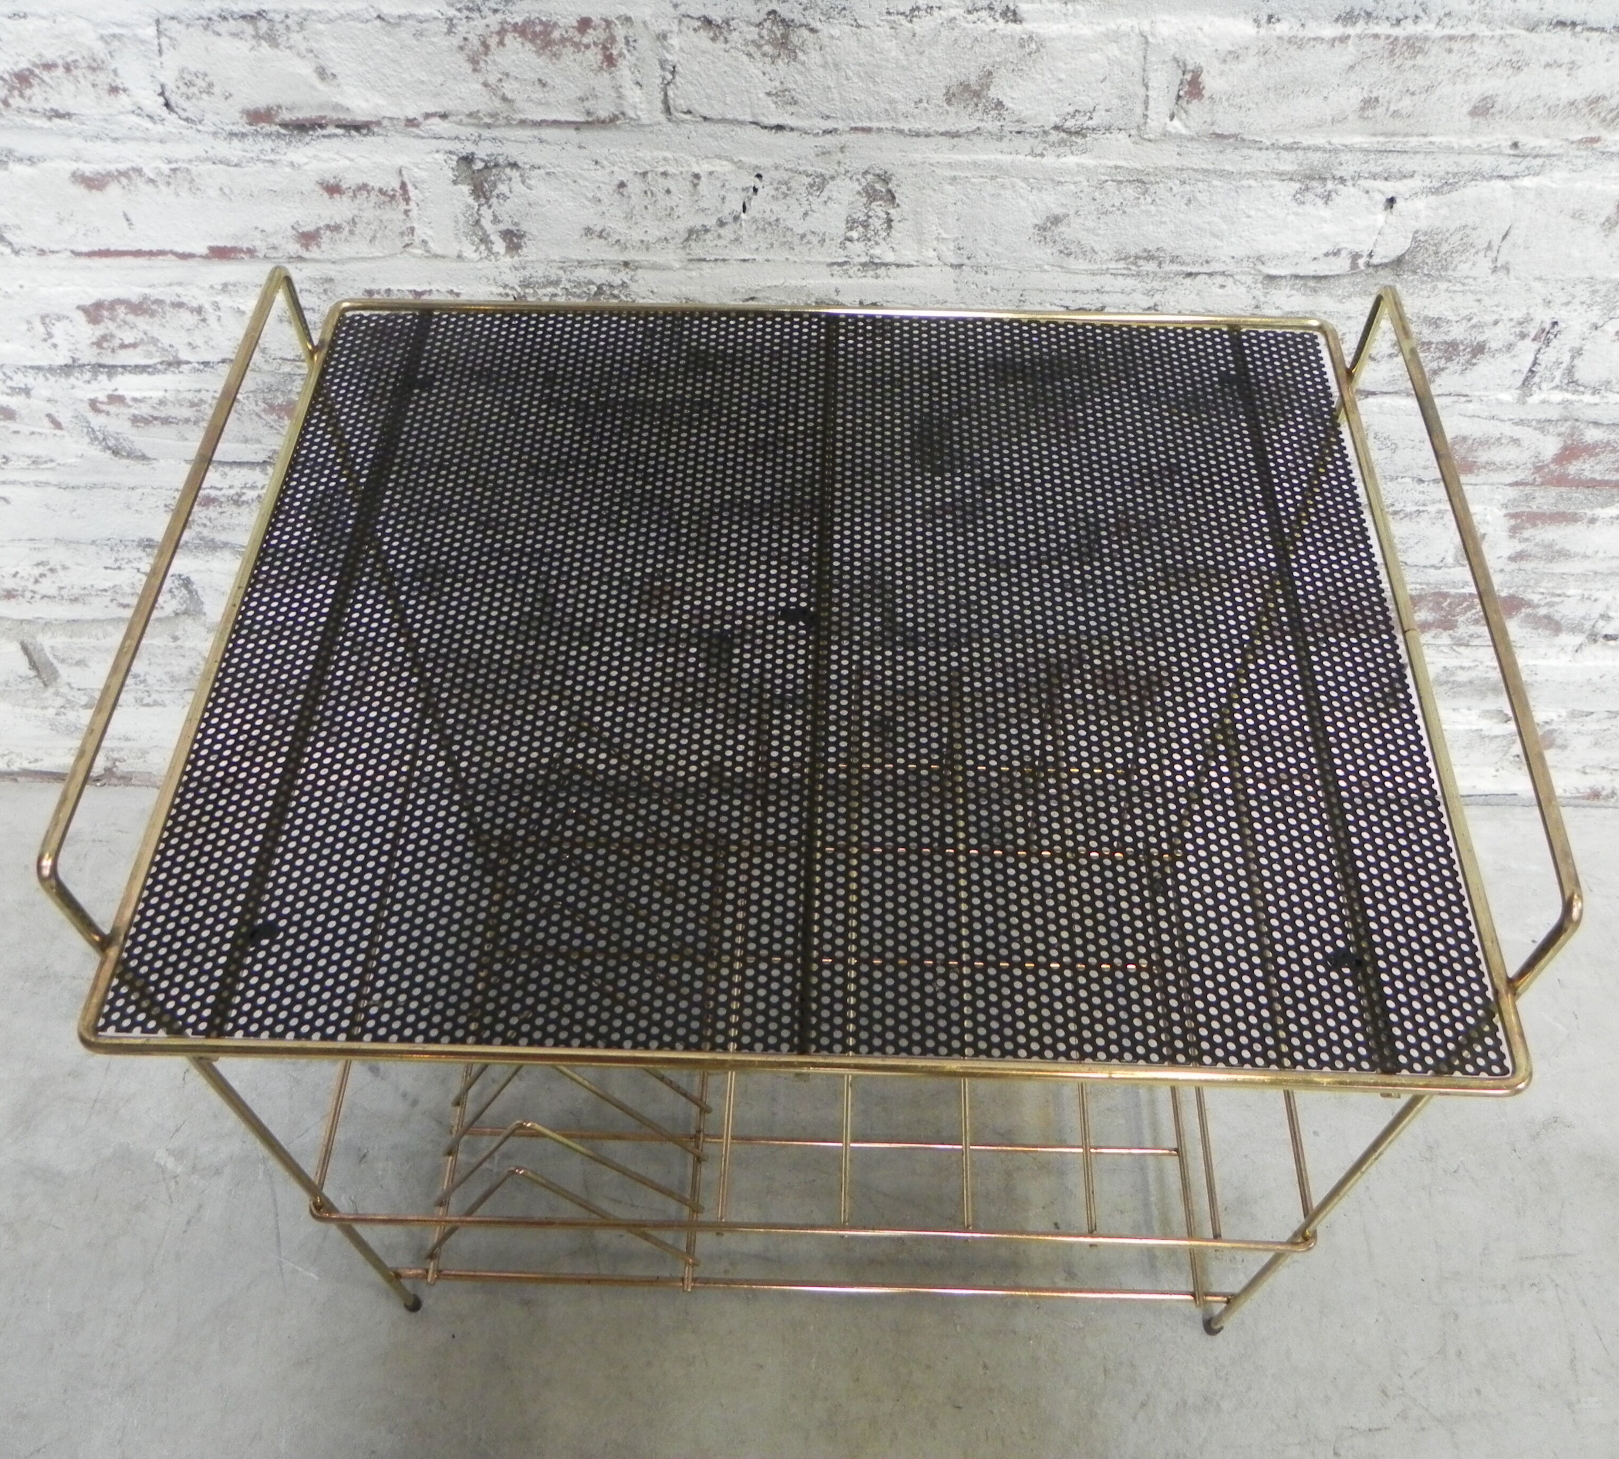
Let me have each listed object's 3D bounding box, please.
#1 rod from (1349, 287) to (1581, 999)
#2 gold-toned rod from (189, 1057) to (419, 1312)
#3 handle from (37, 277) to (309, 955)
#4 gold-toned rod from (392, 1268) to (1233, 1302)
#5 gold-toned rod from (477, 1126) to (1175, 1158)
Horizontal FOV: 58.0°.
[{"bbox_3d":[0.246,-0.050,0.568,0.006,0.057,0.307,1,54,1],"label":"rod"},{"bbox_3d":[-0.241,0.211,0.689,0.006,0.449,0.006,1,54,1],"label":"gold-toned rod"},{"bbox_3d":[-0.238,-0.062,0.576,0.006,0.057,0.307,1,54,1],"label":"handle"},{"bbox_3d":[0.001,0.313,0.822,0.466,0.004,0.004,1,54,1],"label":"gold-toned rod"},{"bbox_3d":[0.003,0.246,0.872,0.437,0.004,0.004,1,54,1],"label":"gold-toned rod"}]

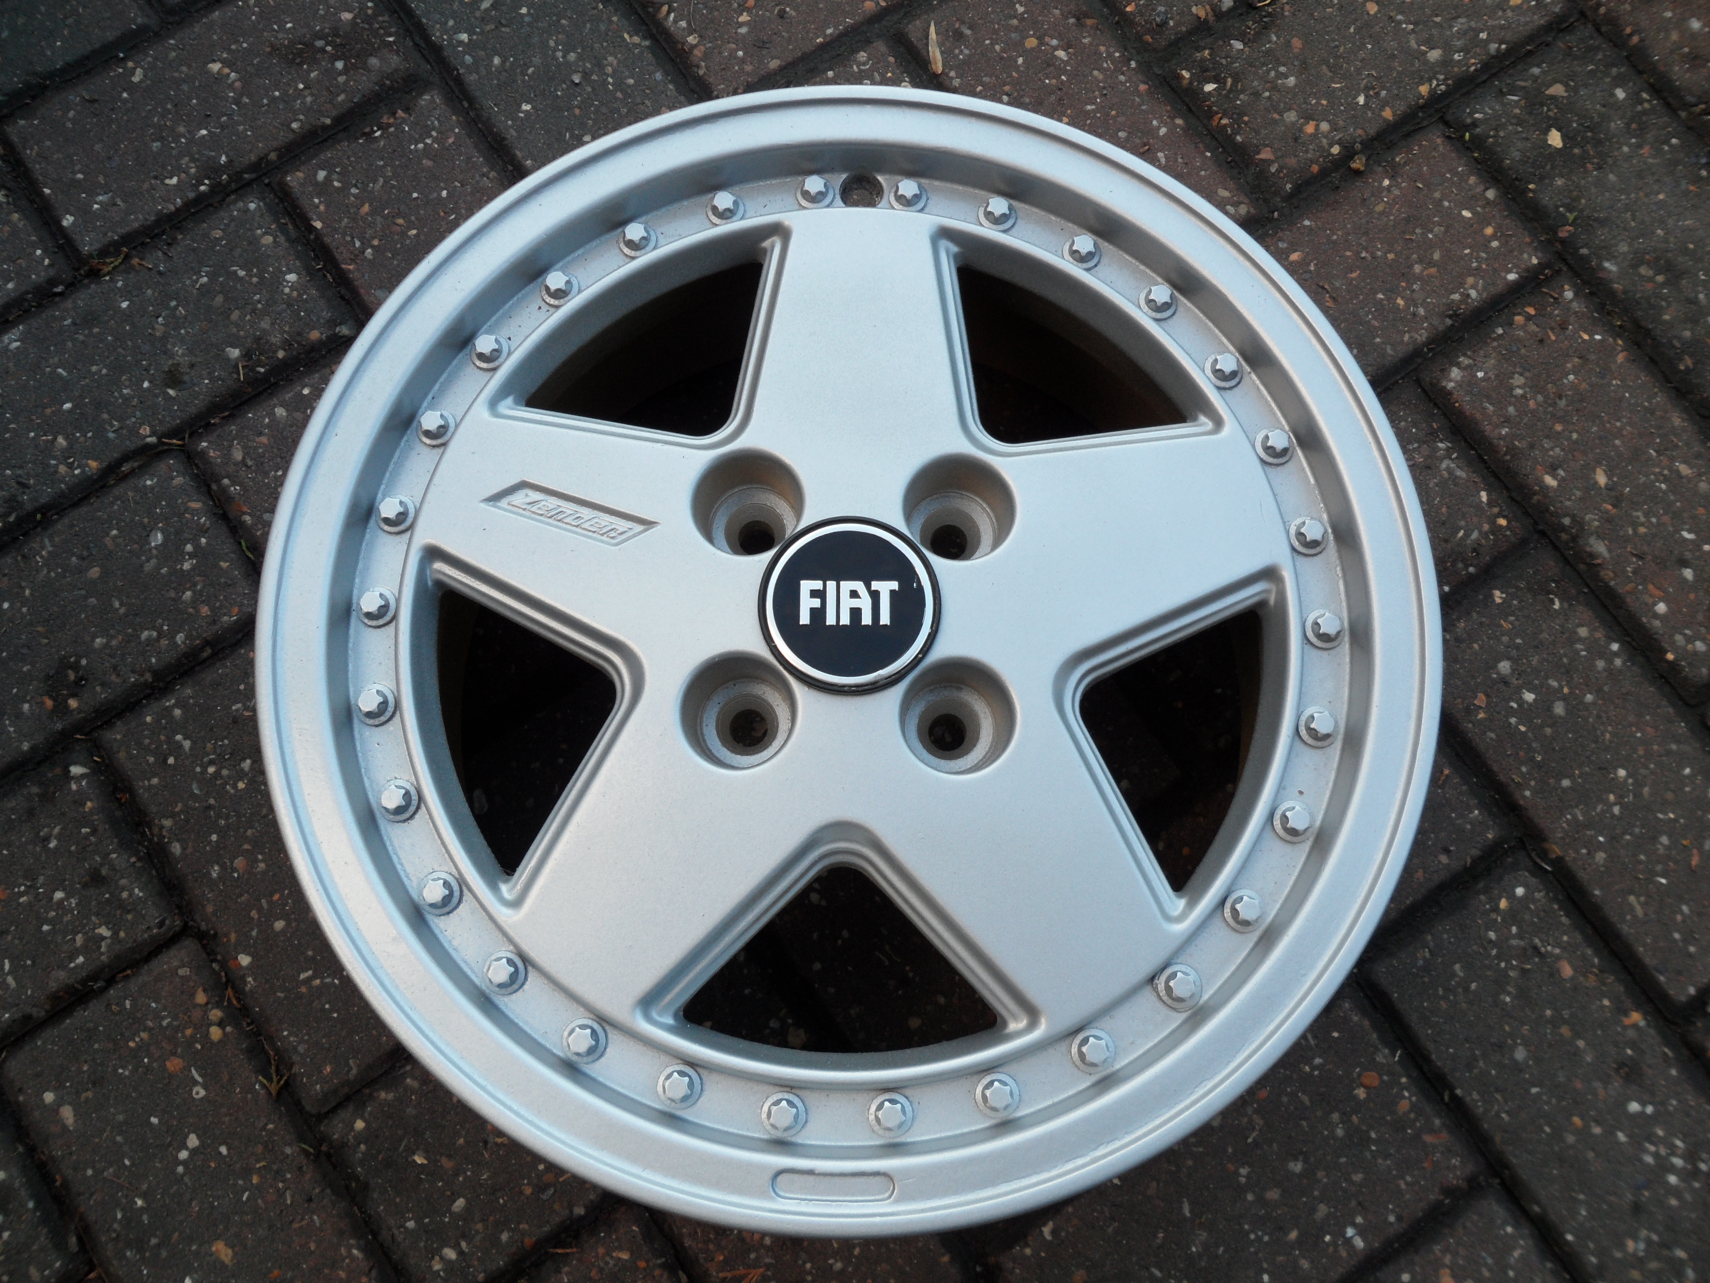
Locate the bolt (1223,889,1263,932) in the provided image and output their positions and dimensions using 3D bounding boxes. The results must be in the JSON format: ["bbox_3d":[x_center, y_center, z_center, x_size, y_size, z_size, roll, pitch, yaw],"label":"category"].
[{"bbox_3d":[0.127,0.088,0.435,0.013,0.007,0.013,0,77,0],"label":"bolt"}]

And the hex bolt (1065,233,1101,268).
[{"bbox_3d":[0.082,-0.142,0.482,0.014,0.007,0.014,0,77,0],"label":"hex bolt"}]

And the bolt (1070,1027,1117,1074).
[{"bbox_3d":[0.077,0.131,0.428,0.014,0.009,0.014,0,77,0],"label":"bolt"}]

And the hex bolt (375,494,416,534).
[{"bbox_3d":[-0.159,-0.044,0.463,0.013,0.007,0.013,0,77,0],"label":"hex bolt"}]

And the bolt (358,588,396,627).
[{"bbox_3d":[-0.162,-0.012,0.452,0.014,0.007,0.014,0,77,0],"label":"bolt"}]

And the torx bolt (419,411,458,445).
[{"bbox_3d":[-0.147,-0.076,0.467,0.014,0.007,0.014,0,77,0],"label":"torx bolt"}]

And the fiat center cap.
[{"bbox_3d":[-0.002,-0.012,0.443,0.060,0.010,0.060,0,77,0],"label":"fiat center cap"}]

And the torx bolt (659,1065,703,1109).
[{"bbox_3d":[-0.055,0.140,0.418,0.014,0.007,0.014,0,77,0],"label":"torx bolt"}]

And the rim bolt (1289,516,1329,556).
[{"bbox_3d":[0.157,-0.037,0.459,0.014,0.007,0.014,0,77,0],"label":"rim bolt"}]

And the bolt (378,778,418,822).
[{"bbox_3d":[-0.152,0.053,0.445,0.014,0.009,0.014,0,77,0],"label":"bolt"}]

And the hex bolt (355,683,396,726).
[{"bbox_3d":[-0.161,0.021,0.448,0.013,0.007,0.013,0,77,0],"label":"hex bolt"}]

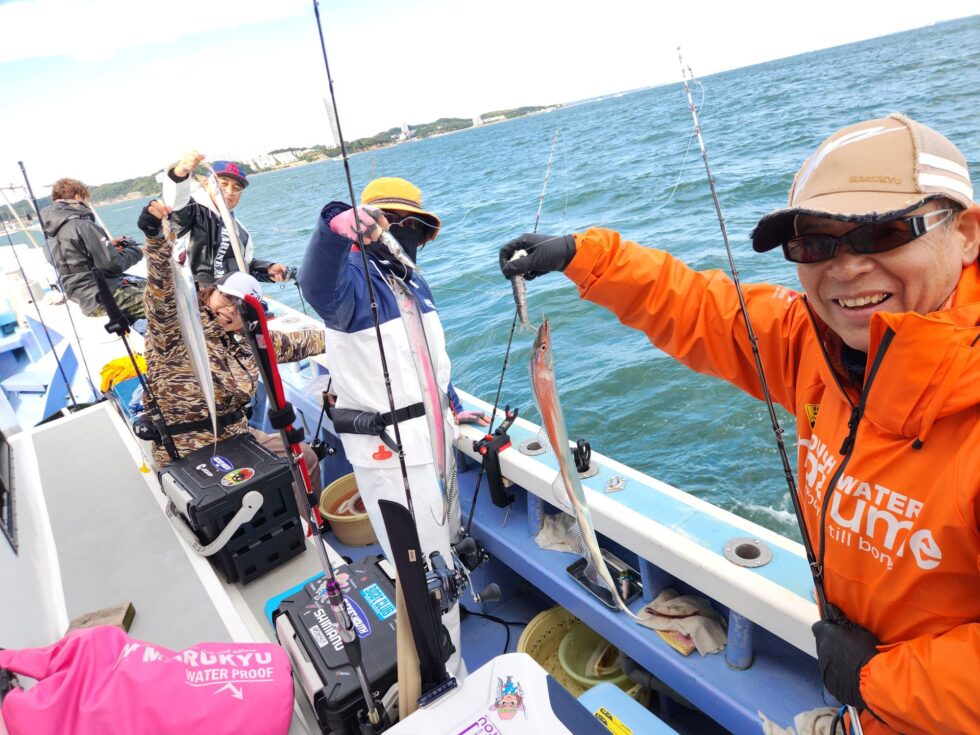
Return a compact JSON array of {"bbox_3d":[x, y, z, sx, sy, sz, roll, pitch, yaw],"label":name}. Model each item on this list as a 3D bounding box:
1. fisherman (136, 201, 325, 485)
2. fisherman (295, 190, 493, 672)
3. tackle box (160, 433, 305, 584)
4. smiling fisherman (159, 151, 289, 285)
[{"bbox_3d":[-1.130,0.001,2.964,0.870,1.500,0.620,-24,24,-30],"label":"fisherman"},{"bbox_3d":[-0.208,0.253,2.086,0.560,1.660,0.530,-20,22,-21],"label":"fisherman"},{"bbox_3d":[-0.929,0.507,2.386,0.350,0.320,0.475,-28,26,-36],"label":"tackle box"},{"bbox_3d":[-1.299,-0.263,3.580,0.620,1.720,0.680,-24,24,-30],"label":"smiling fisherman"}]

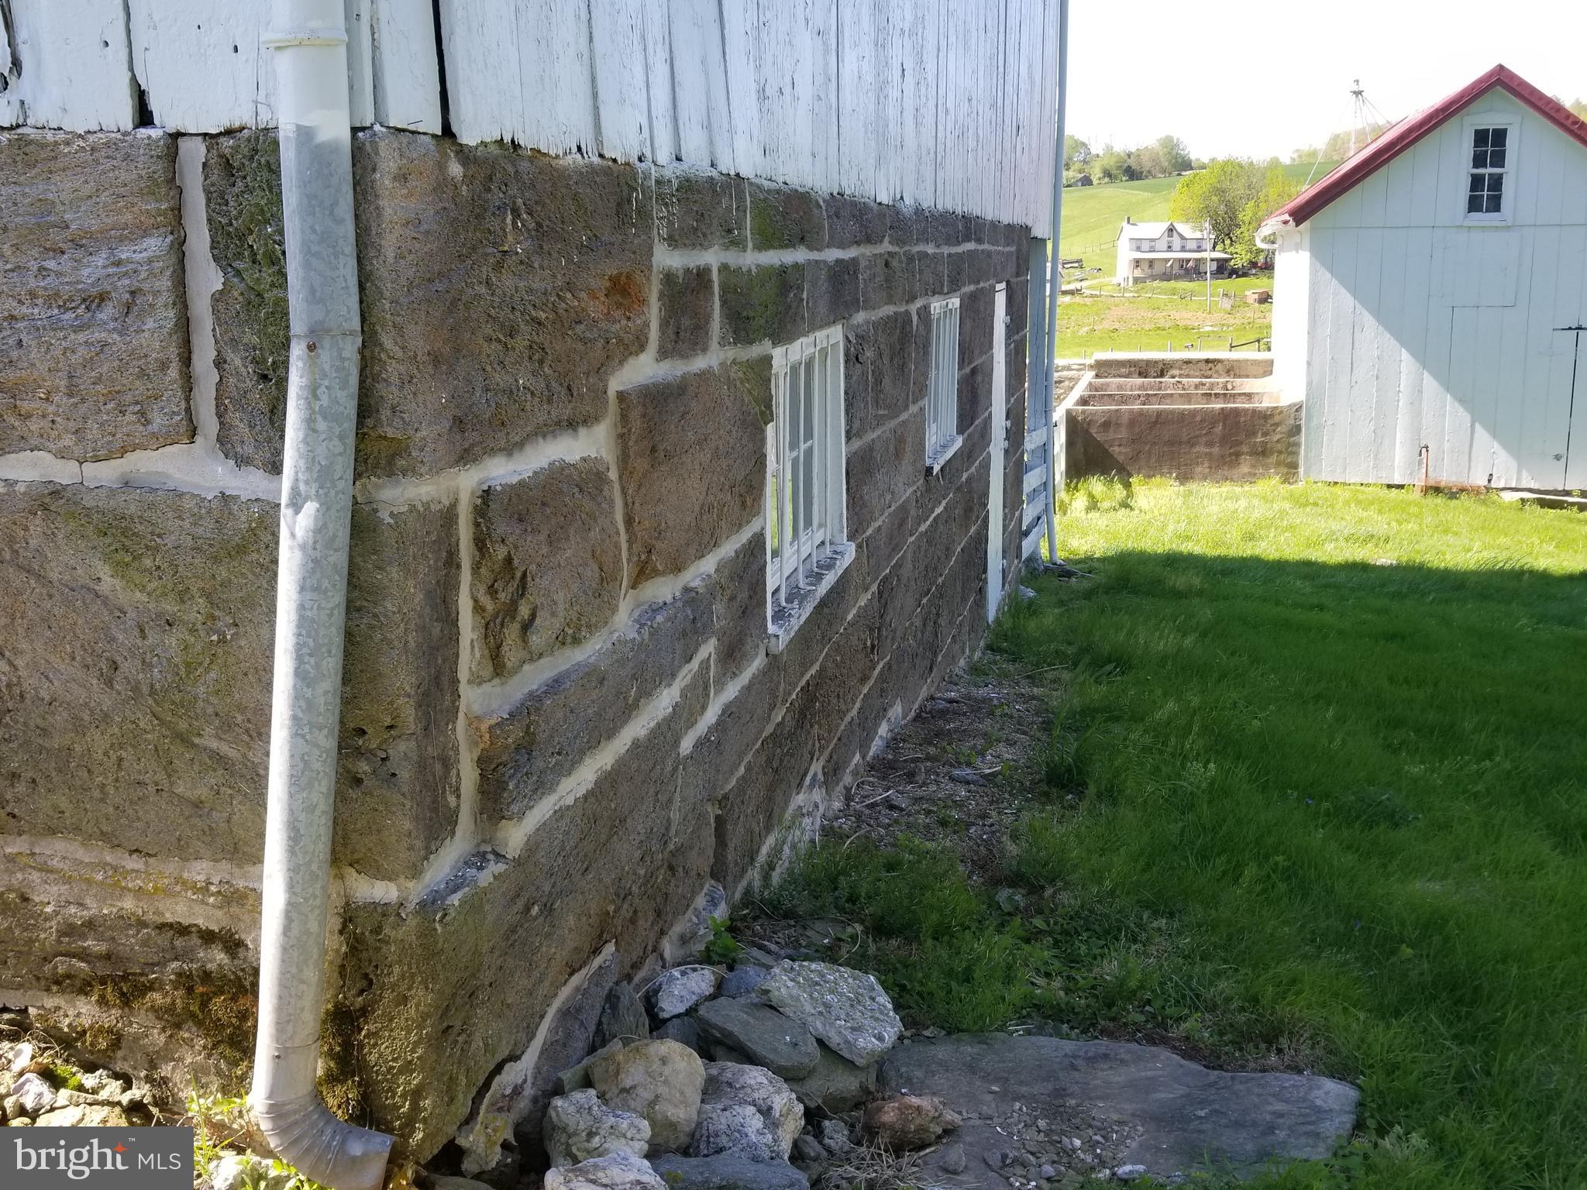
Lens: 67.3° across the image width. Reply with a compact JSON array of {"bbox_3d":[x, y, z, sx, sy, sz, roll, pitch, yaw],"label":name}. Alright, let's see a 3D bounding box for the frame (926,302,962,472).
[{"bbox_3d":[0.696,-1.046,5.884,0.120,0.790,0.880,3,16,16],"label":"frame"}]

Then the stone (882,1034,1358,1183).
[{"bbox_3d":[0.577,0.921,2.075,0.850,0.080,0.430,-1,15,2],"label":"stone"}]

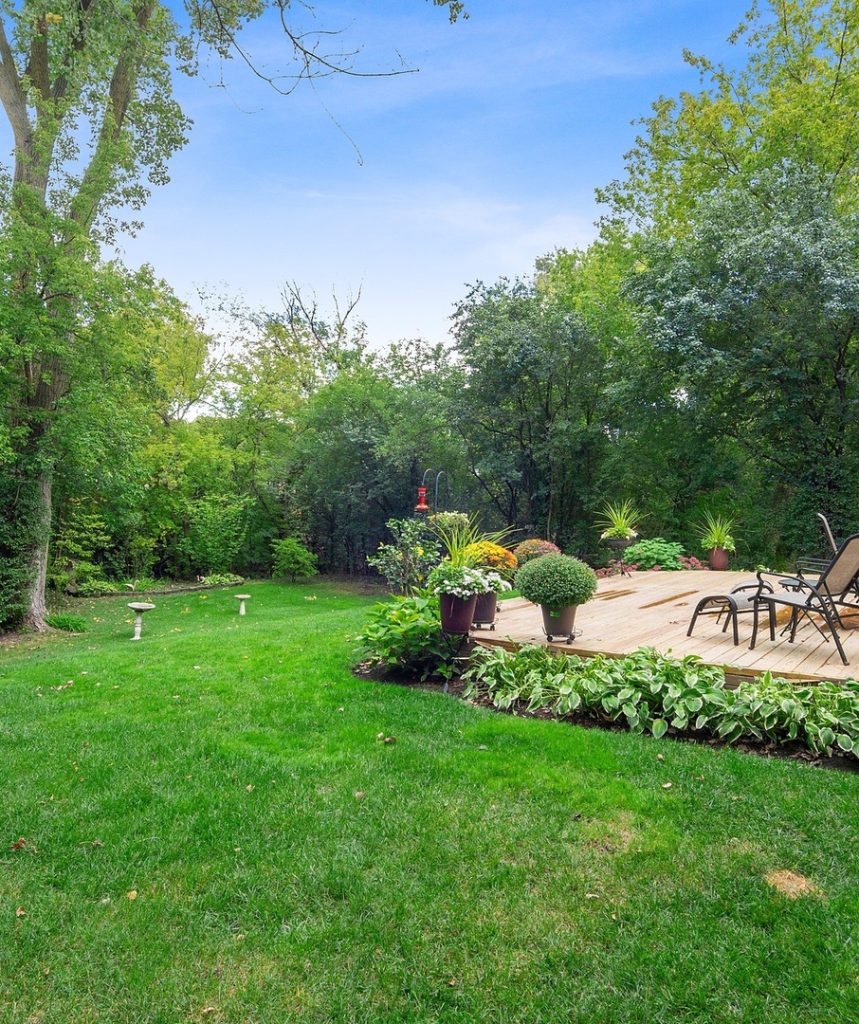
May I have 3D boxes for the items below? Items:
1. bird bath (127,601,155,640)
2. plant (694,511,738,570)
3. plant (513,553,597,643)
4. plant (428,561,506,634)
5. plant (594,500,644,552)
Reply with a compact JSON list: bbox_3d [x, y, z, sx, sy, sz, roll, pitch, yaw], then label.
[{"bbox_3d":[-4.393,1.660,10.431,0.400,0.575,0.400,0,1,0],"label":"bird bath"},{"bbox_3d":[4.979,0.511,11.850,0.660,1.020,0.640,0,1,0],"label":"plant"},{"bbox_3d":[1.086,0.722,5.894,0.680,0.720,0.680,0,1,0],"label":"plant"},{"bbox_3d":[0.314,0.753,5.950,0.620,0.600,0.580,0,1,0],"label":"plant"},{"bbox_3d":[2.963,0.207,10.700,0.720,0.800,0.700,0,1,0],"label":"plant"}]

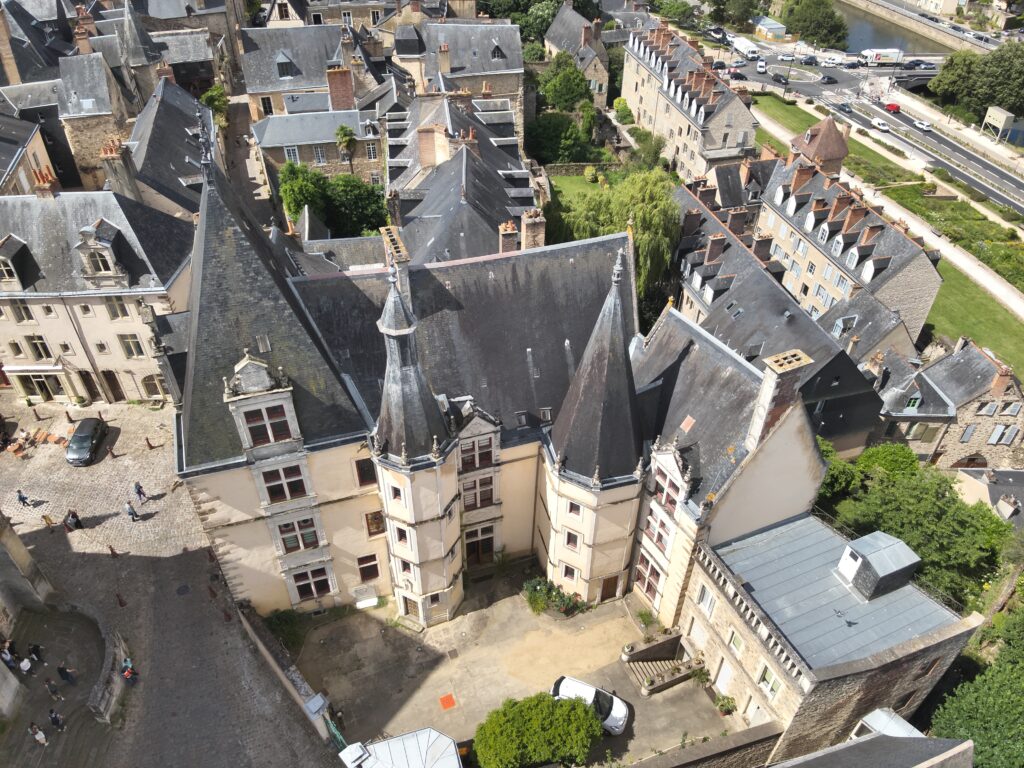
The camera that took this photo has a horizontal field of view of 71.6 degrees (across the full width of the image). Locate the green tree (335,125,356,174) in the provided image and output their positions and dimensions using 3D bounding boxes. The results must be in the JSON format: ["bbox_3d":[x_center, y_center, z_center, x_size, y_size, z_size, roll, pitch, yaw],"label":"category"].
[{"bbox_3d":[-19.726,-25.996,86.491,2.700,10.800,2.700,-8,39,-11],"label":"green tree"}]

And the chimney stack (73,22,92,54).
[{"bbox_3d":[-51.397,-41.309,85.004,1.550,3.700,0.900,-21,43,-25],"label":"chimney stack"}]

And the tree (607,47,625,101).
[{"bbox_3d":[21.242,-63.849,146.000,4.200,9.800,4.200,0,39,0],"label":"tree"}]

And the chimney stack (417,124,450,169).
[{"bbox_3d":[-7.641,-23.008,68.948,3.000,4.200,1.300,-5,38,-7],"label":"chimney stack"}]

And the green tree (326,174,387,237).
[{"bbox_3d":[-18.044,-20.741,82.592,7.000,7.500,7.000,-7,39,-10],"label":"green tree"}]

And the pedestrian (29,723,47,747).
[{"bbox_3d":[-22.031,16.291,33.004,0.420,1.700,0.500,20,43,23],"label":"pedestrian"}]

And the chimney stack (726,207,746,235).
[{"bbox_3d":[25.409,-18.197,80.000,2.000,4.000,0.700,-8,39,-10],"label":"chimney stack"}]

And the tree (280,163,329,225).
[{"bbox_3d":[-22.591,-20.904,77.300,5.000,6.600,5.000,0,39,0],"label":"tree"}]

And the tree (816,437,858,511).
[{"bbox_3d":[23.925,6.621,52.684,4.300,6.500,4.300,22,43,25],"label":"tree"}]

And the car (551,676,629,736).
[{"bbox_3d":[4.153,17.342,38.540,4.250,1.470,1.770,16,40,19],"label":"car"}]

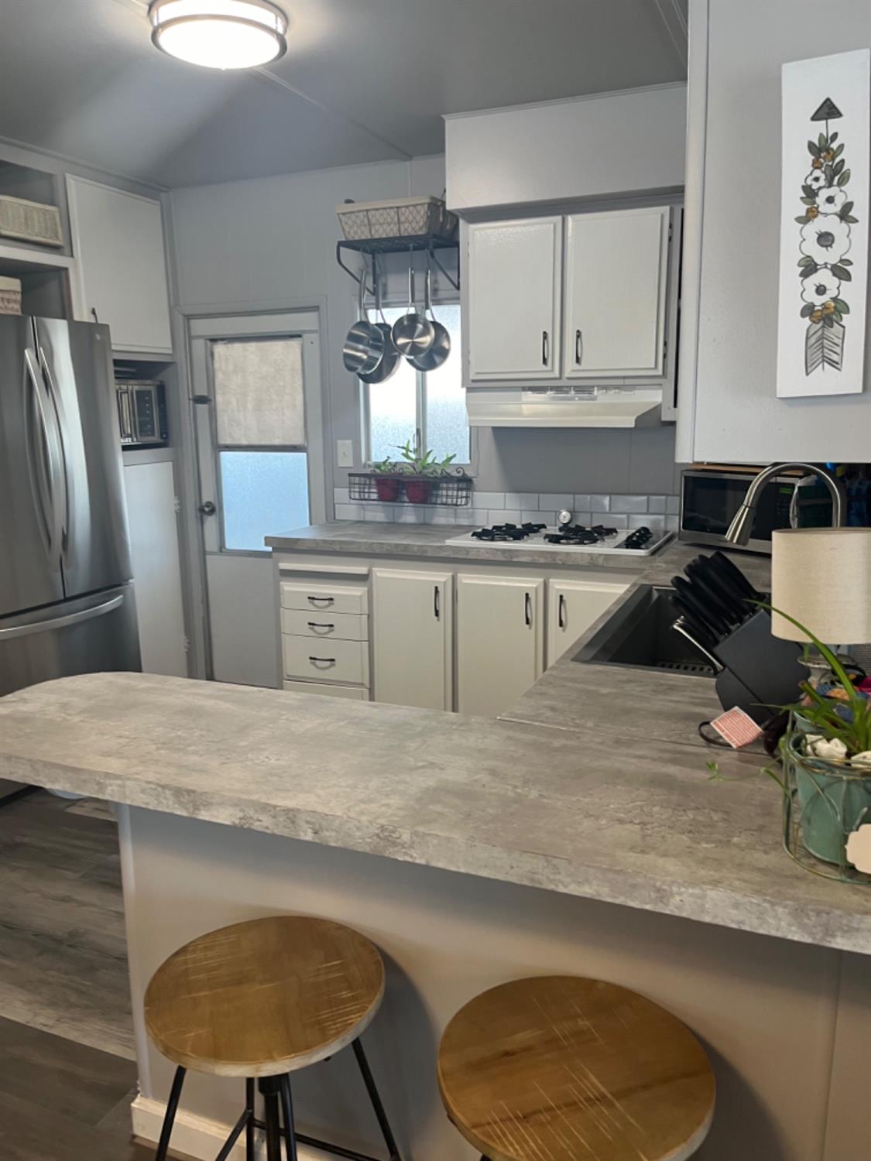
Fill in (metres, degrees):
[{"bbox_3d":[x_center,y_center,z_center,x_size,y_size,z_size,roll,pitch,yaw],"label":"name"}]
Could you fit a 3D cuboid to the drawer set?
[{"bbox_3d":[-0.358,0.263,3.886,0.415,0.600,0.530,4,12,23],"label":"drawer set"}]

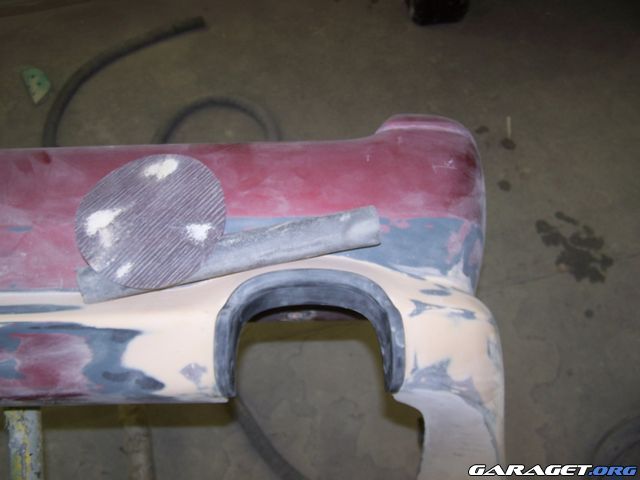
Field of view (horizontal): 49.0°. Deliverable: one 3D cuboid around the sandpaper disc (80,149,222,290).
[{"bbox_3d":[-0.166,-0.021,0.694,0.150,0.004,0.150,-1,63,2],"label":"sandpaper disc"}]

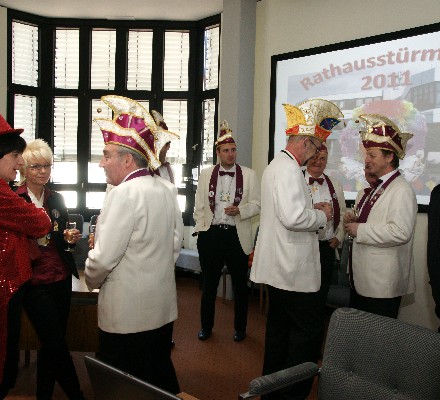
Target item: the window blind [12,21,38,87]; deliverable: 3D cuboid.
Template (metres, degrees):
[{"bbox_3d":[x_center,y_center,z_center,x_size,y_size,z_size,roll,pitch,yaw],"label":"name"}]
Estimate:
[{"bbox_3d":[-2.466,-1.849,5.700,0.330,0.790,0.060,-2,5,-44],"label":"window blind"}]

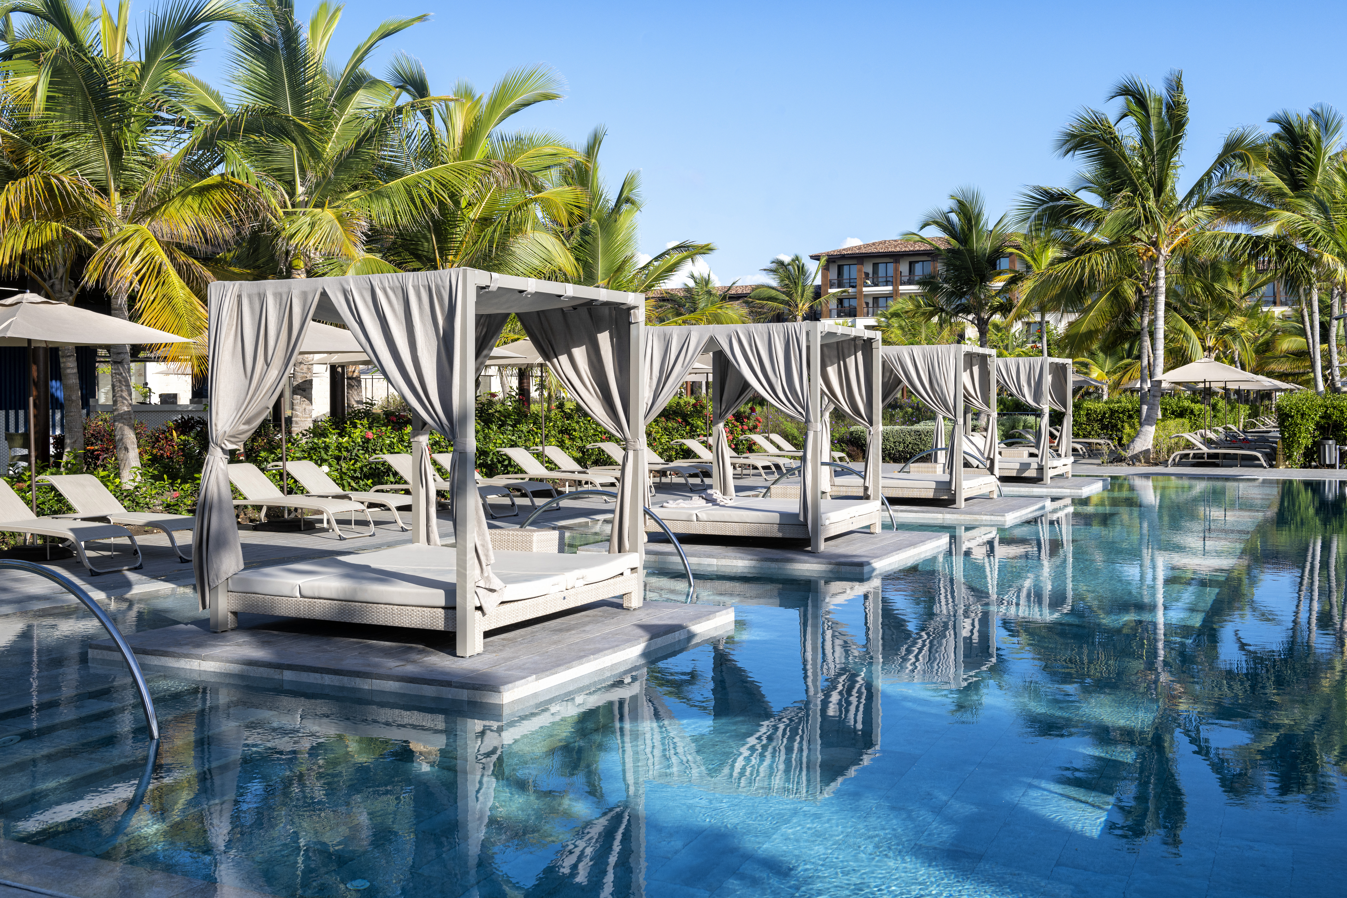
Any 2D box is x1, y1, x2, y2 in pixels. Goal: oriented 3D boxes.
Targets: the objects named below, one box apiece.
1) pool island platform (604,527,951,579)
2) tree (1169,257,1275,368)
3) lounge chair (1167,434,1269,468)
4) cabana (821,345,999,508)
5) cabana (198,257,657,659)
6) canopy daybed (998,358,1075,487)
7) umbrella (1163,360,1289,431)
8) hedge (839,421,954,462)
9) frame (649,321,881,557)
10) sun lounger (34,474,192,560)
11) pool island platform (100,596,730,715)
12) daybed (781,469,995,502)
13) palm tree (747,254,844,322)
[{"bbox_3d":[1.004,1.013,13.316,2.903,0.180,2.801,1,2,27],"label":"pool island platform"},{"bbox_3d":[18.375,-3.479,44.245,4.100,6.500,4.100,1,2,23],"label":"tree"},{"bbox_3d":[11.549,0.010,27.642,1.920,0.750,0.620,1,2,27],"label":"lounge chair"},{"bbox_3d":[3.369,-0.332,18.458,1.921,2.130,2.044,1,2,27],"label":"cabana"},{"bbox_3d":[-1.527,0.036,8.509,1.921,2.130,2.044,1,2,27],"label":"cabana"},{"bbox_3d":[5.947,-0.522,23.517,2.009,2.160,2.094,1,2,26],"label":"canopy daybed"},{"bbox_3d":[11.718,-0.855,28.722,2.050,2.400,2.050,1,2,27],"label":"umbrella"},{"bbox_3d":[5.485,-0.156,30.238,2.601,0.920,1.200,1,2,27],"label":"hedge"},{"bbox_3d":[0.924,-0.153,13.611,2.009,2.160,2.094,1,2,26],"label":"frame"},{"bbox_3d":[-5.014,0.603,12.150,1.920,0.750,0.620,1,2,27],"label":"sun lounger"},{"bbox_3d":[-1.533,1.199,8.436,2.945,0.157,2.847,1,2,26],"label":"pool island platform"},{"bbox_3d":[3.373,0.521,18.598,2.009,0.442,2.094,1,2,26],"label":"daybed"},{"bbox_3d":[5.941,-5.226,64.000,4.732,8.688,4.732,0,2,0],"label":"palm tree"}]

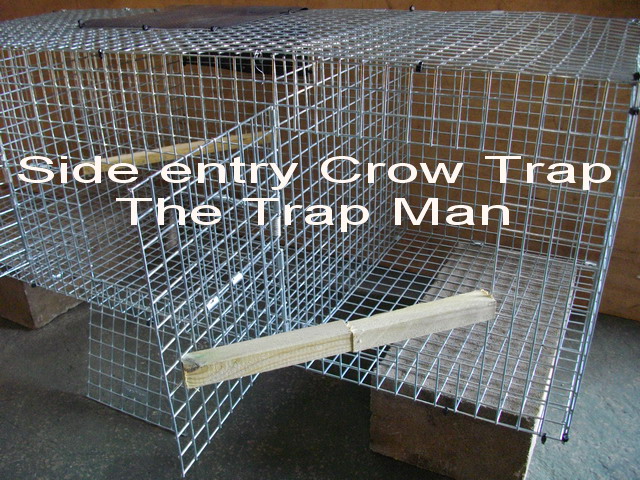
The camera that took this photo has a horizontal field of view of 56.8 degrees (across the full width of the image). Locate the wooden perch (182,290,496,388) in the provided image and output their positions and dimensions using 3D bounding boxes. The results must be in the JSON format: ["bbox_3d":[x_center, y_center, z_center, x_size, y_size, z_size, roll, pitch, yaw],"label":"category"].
[{"bbox_3d":[0.028,0.099,0.605,0.329,0.024,0.025,-10,26,-14],"label":"wooden perch"}]

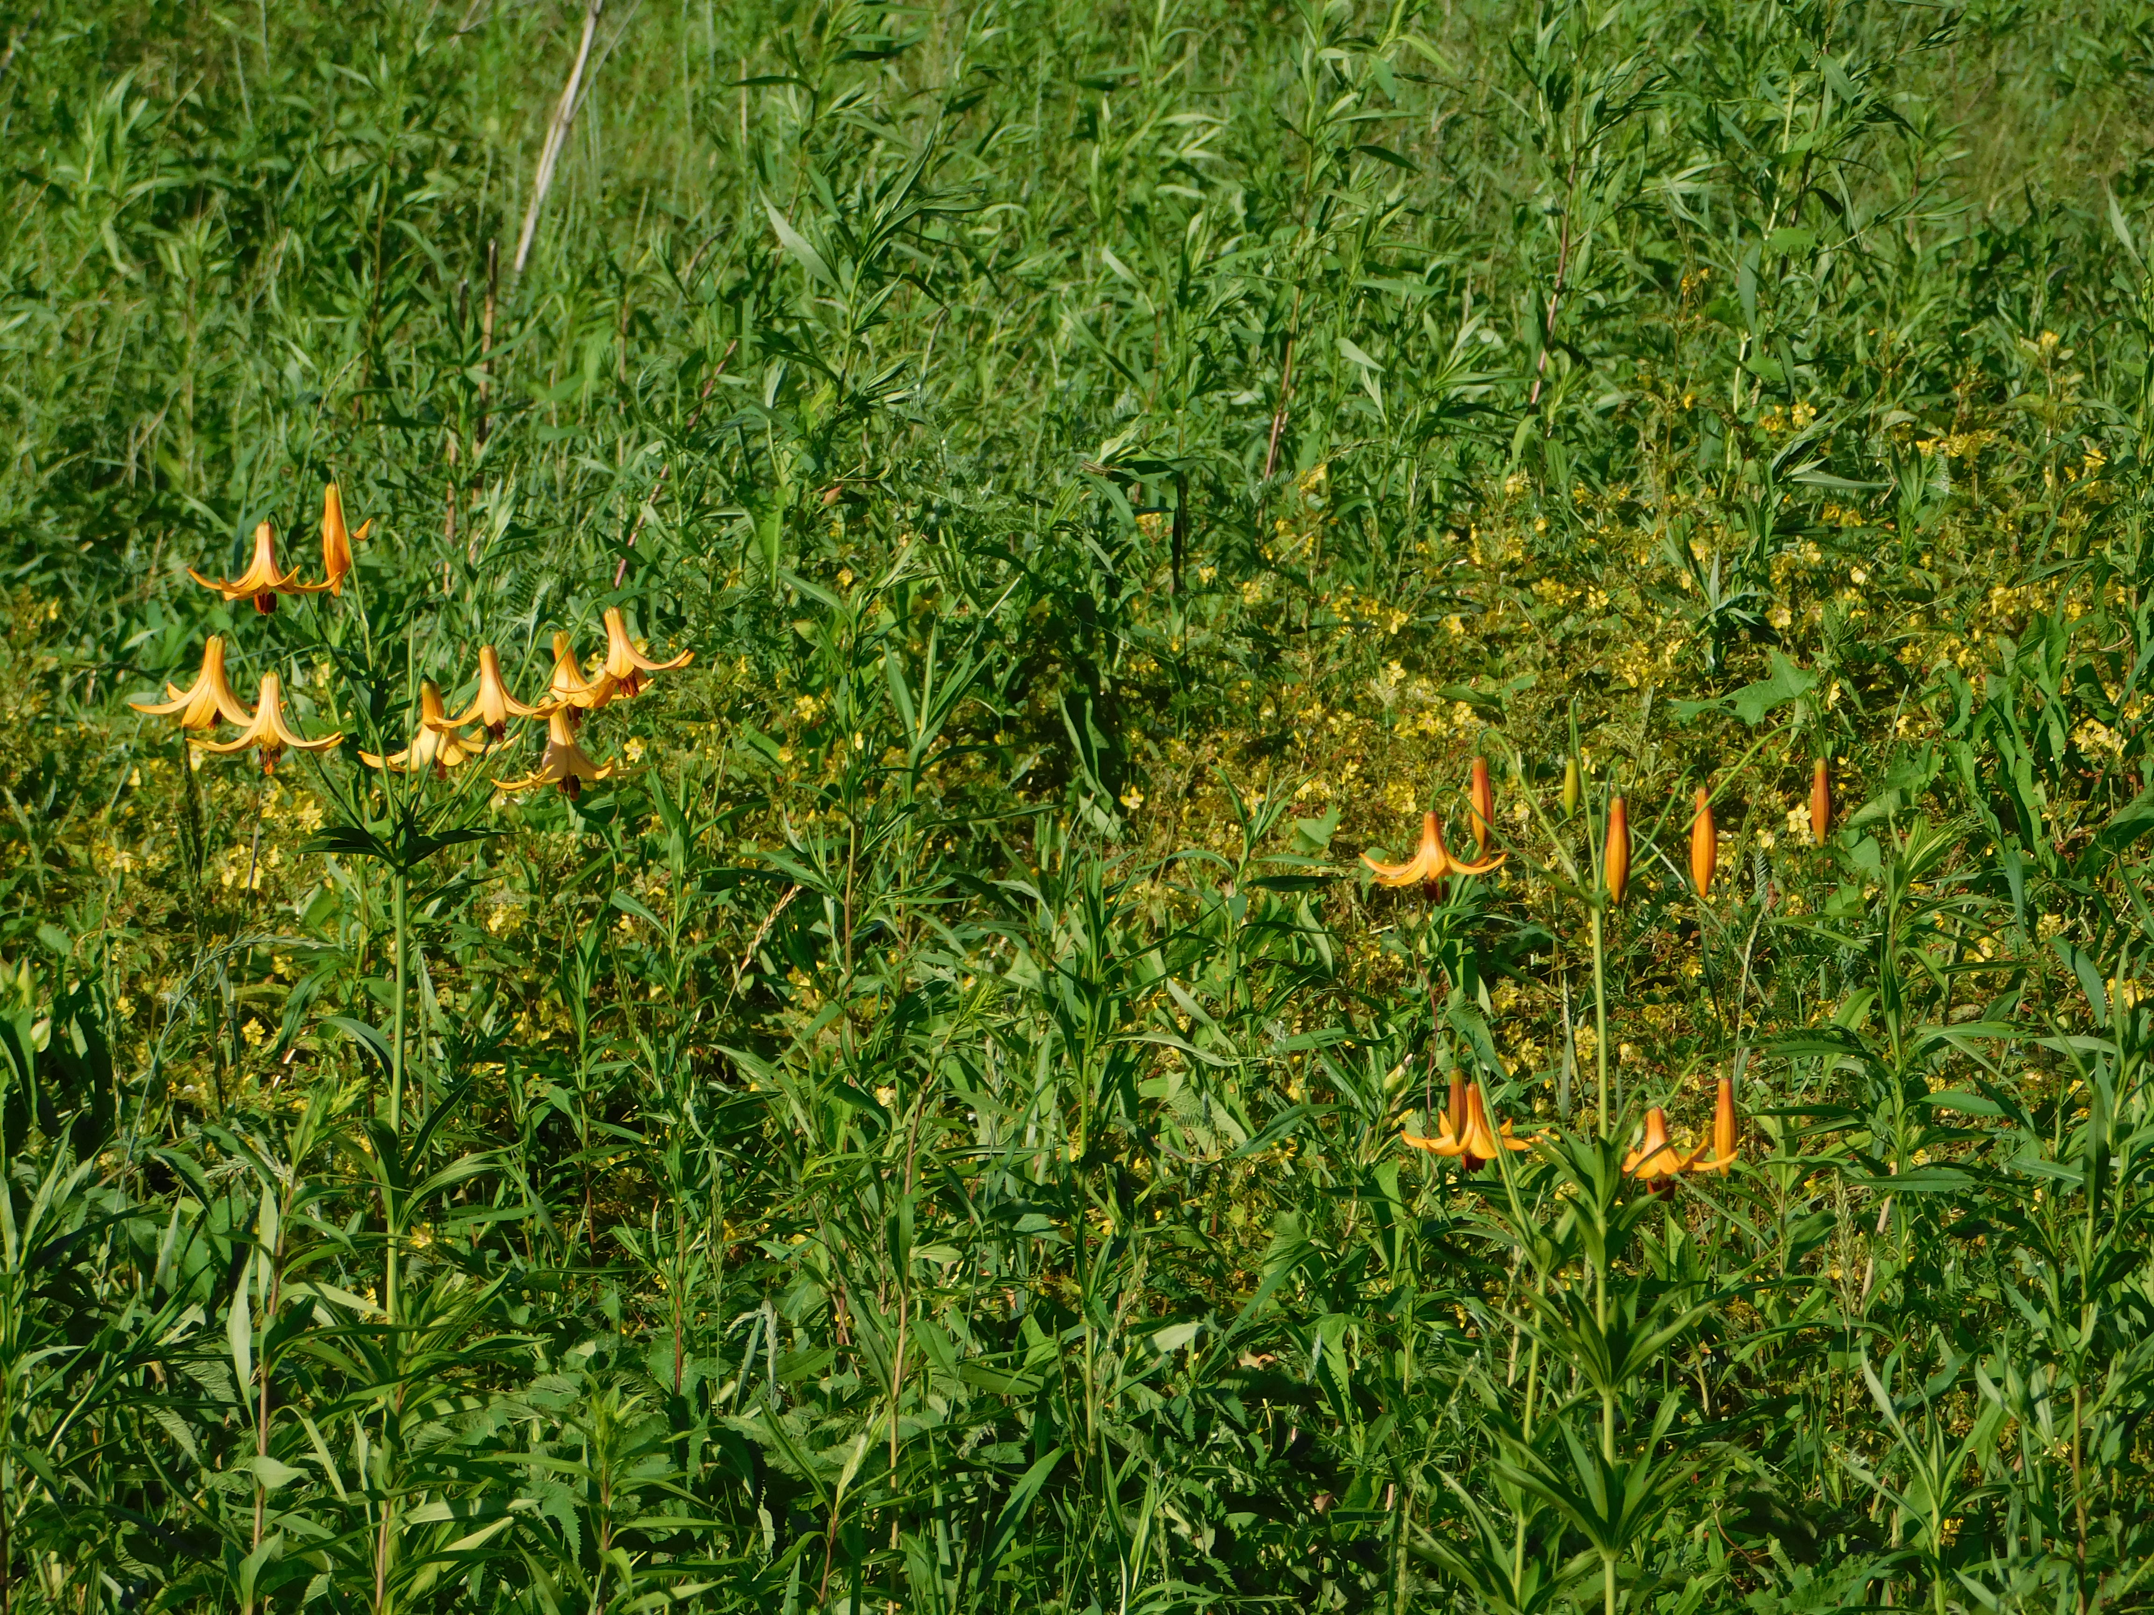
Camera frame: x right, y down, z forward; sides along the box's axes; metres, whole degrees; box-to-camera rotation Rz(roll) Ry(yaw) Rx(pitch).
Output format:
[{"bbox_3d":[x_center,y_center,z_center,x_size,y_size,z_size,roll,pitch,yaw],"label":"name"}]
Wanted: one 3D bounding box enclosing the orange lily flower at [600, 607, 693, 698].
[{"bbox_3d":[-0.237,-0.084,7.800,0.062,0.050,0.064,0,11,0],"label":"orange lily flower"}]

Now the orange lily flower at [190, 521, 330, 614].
[{"bbox_3d":[-0.458,-0.135,8.100,0.079,0.052,0.074,0,6,0],"label":"orange lily flower"}]

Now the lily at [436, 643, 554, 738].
[{"bbox_3d":[-0.324,-0.064,8.080,0.070,0.054,0.070,0,6,0],"label":"lily"}]

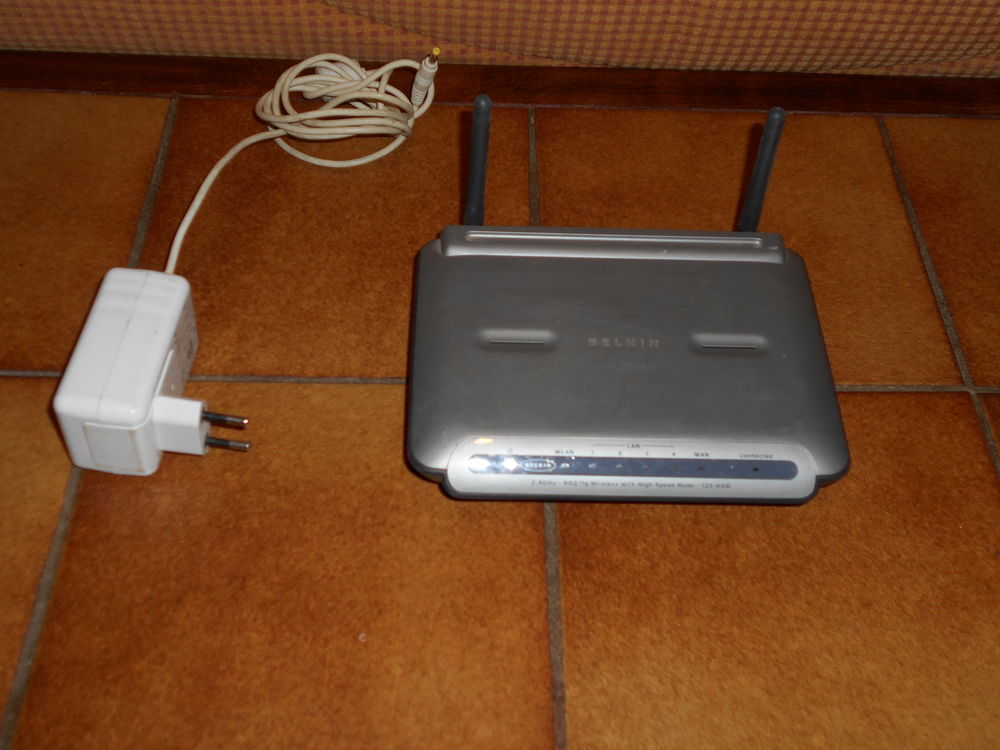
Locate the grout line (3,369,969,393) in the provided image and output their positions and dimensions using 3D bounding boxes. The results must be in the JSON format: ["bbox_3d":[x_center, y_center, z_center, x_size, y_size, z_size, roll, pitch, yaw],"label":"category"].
[{"bbox_3d":[0.004,0.005,0.532,0.468,0.005,0.005,1,52,-2],"label":"grout line"}]

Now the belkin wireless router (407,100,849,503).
[{"bbox_3d":[0.058,-0.033,0.495,0.196,0.106,0.148,1,52,-2],"label":"belkin wireless router"}]

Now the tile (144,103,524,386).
[{"bbox_3d":[-0.083,-0.075,0.593,0.200,0.010,0.199,1,52,-2],"label":"tile"}]

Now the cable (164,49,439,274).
[{"bbox_3d":[-0.095,-0.104,0.579,0.123,0.046,0.161,1,52,-2],"label":"cable"}]

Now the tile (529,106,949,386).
[{"bbox_3d":[0.121,-0.072,0.601,0.200,0.010,0.199,1,52,-2],"label":"tile"}]

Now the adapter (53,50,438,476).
[{"bbox_3d":[-0.111,-0.068,0.550,0.138,0.046,0.256,4,52,0],"label":"adapter"}]

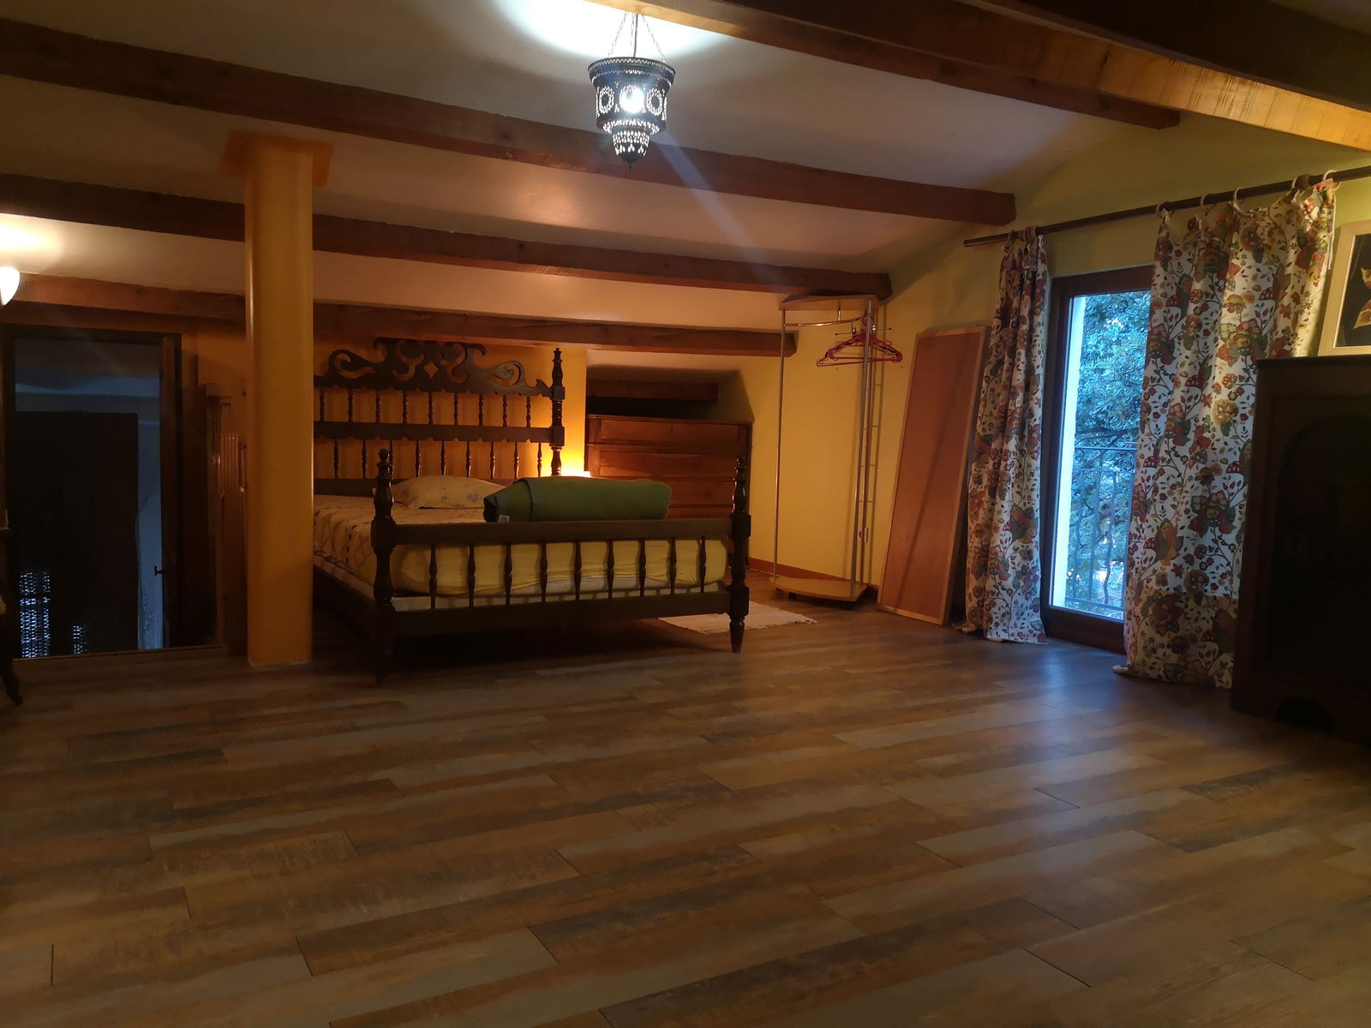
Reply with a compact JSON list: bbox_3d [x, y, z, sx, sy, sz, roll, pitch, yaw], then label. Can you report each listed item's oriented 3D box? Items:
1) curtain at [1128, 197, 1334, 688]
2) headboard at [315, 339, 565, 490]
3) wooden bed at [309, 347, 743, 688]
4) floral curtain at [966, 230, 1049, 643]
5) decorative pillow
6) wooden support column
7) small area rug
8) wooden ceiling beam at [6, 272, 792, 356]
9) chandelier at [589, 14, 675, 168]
[{"bbox_3d":[2.205,-0.275,4.402,0.176,2.035,0.781,-2,6,-29],"label":"curtain"},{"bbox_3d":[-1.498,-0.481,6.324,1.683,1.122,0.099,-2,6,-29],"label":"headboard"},{"bbox_3d":[-0.987,-0.194,5.464,1.694,1.507,2.178,-1,6,-28],"label":"wooden bed"},{"bbox_3d":[1.650,-0.388,5.396,0.165,2.035,0.484,-2,6,-29],"label":"floral curtain"},{"bbox_3d":[-1.267,-0.138,5.858,0.726,0.143,0.616,-2,6,-29],"label":"decorative pillow"},{"bbox_3d":[-1.705,-0.432,4.468,0.385,2.134,0.385,-2,6,-29],"label":"wooden support column"},{"bbox_3d":[0.121,0.532,6.022,0.737,0.017,1.122,-2,6,-29],"label":"small area rug"},{"bbox_3d":[-1.297,-1.066,5.956,4.675,0.165,0.165,-2,6,-29],"label":"wooden ceiling beam"},{"bbox_3d":[-0.180,-1.438,3.616,0.286,0.520,0.286,1,5,0],"label":"chandelier"}]

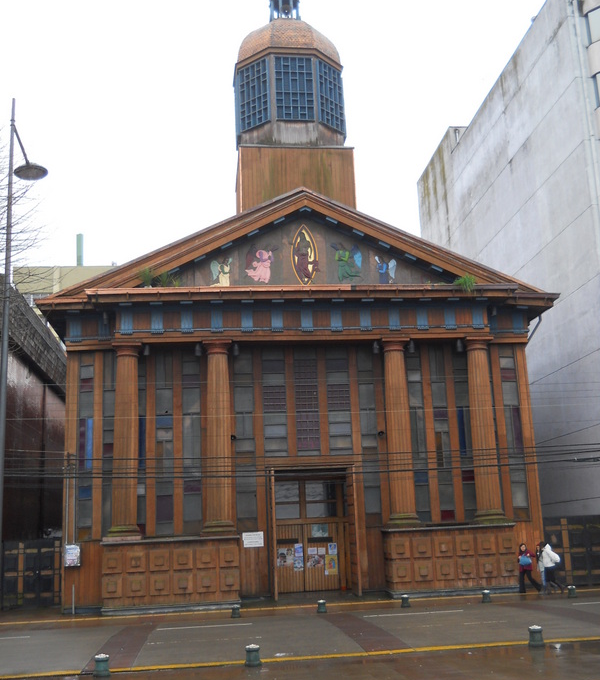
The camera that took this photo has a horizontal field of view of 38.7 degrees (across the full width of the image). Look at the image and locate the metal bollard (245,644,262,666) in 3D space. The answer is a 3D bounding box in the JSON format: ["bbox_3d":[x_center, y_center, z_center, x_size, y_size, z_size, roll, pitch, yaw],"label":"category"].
[{"bbox_3d":[-0.808,5.476,14.845,0.286,0.317,0.286,0,-13,-8],"label":"metal bollard"}]

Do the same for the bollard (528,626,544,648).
[{"bbox_3d":[4.372,5.488,15.846,0.287,0.340,0.287,0,-13,-8],"label":"bollard"}]

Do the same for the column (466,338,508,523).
[{"bbox_3d":[6.665,3.154,30.982,1.050,6.705,1.050,0,-13,-8],"label":"column"}]

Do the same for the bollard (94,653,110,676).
[{"bbox_3d":[-3.321,5.484,14.425,0.278,0.310,0.278,0,-13,-8],"label":"bollard"}]

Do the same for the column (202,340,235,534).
[{"bbox_3d":[-2.840,3.248,29.677,1.050,6.705,1.050,0,-13,-8],"label":"column"}]

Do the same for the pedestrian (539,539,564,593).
[{"bbox_3d":[8.202,7.514,28.232,0.750,1.645,0.550,0,-13,-10],"label":"pedestrian"}]

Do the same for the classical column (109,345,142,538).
[{"bbox_3d":[-5.938,3.346,29.236,1.050,6.580,1.050,0,-13,-8],"label":"classical column"}]

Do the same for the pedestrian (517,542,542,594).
[{"bbox_3d":[7.505,7.542,28.275,0.650,1.584,0.500,4,-14,-27],"label":"pedestrian"}]

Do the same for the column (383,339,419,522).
[{"bbox_3d":[3.537,3.205,30.548,1.050,6.730,1.050,0,-13,-8],"label":"column"}]

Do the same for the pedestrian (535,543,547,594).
[{"bbox_3d":[7.994,7.606,28.482,0.600,1.644,0.500,2,-13,-18],"label":"pedestrian"}]

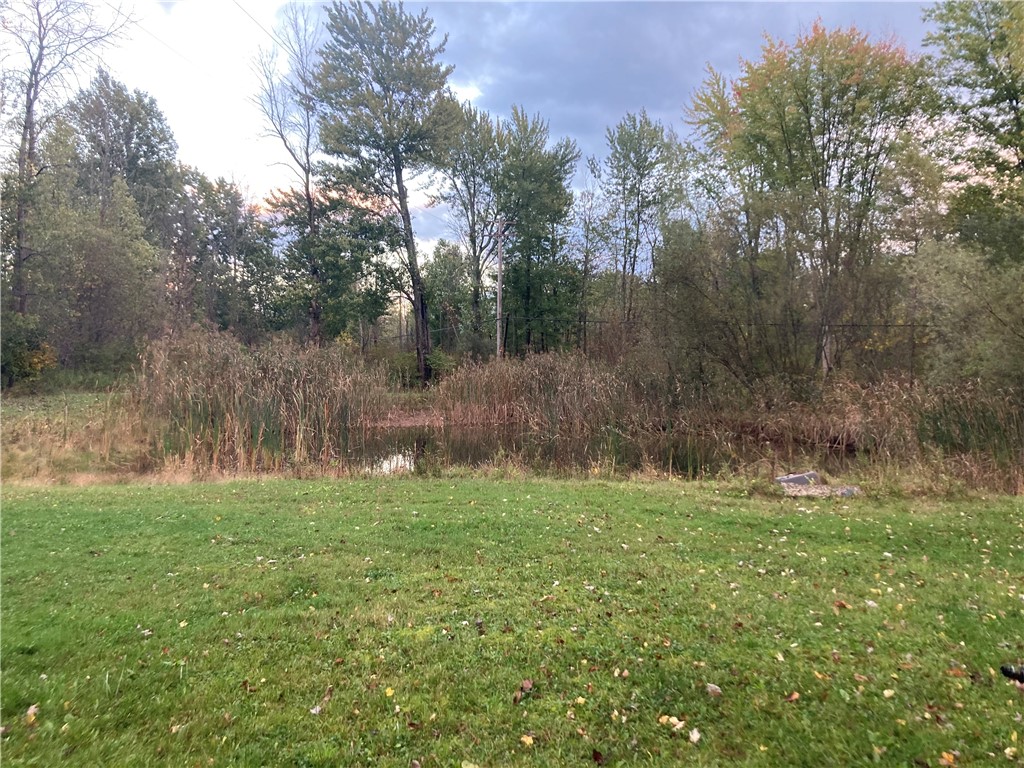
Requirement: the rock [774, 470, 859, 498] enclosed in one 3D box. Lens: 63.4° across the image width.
[{"bbox_3d":[3.910,1.299,10.600,1.050,0.300,0.700,0,1,9],"label":"rock"}]

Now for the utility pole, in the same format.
[{"bbox_3d":[-0.784,-5.158,54.125,0.360,11.200,0.360,0,1,0],"label":"utility pole"}]

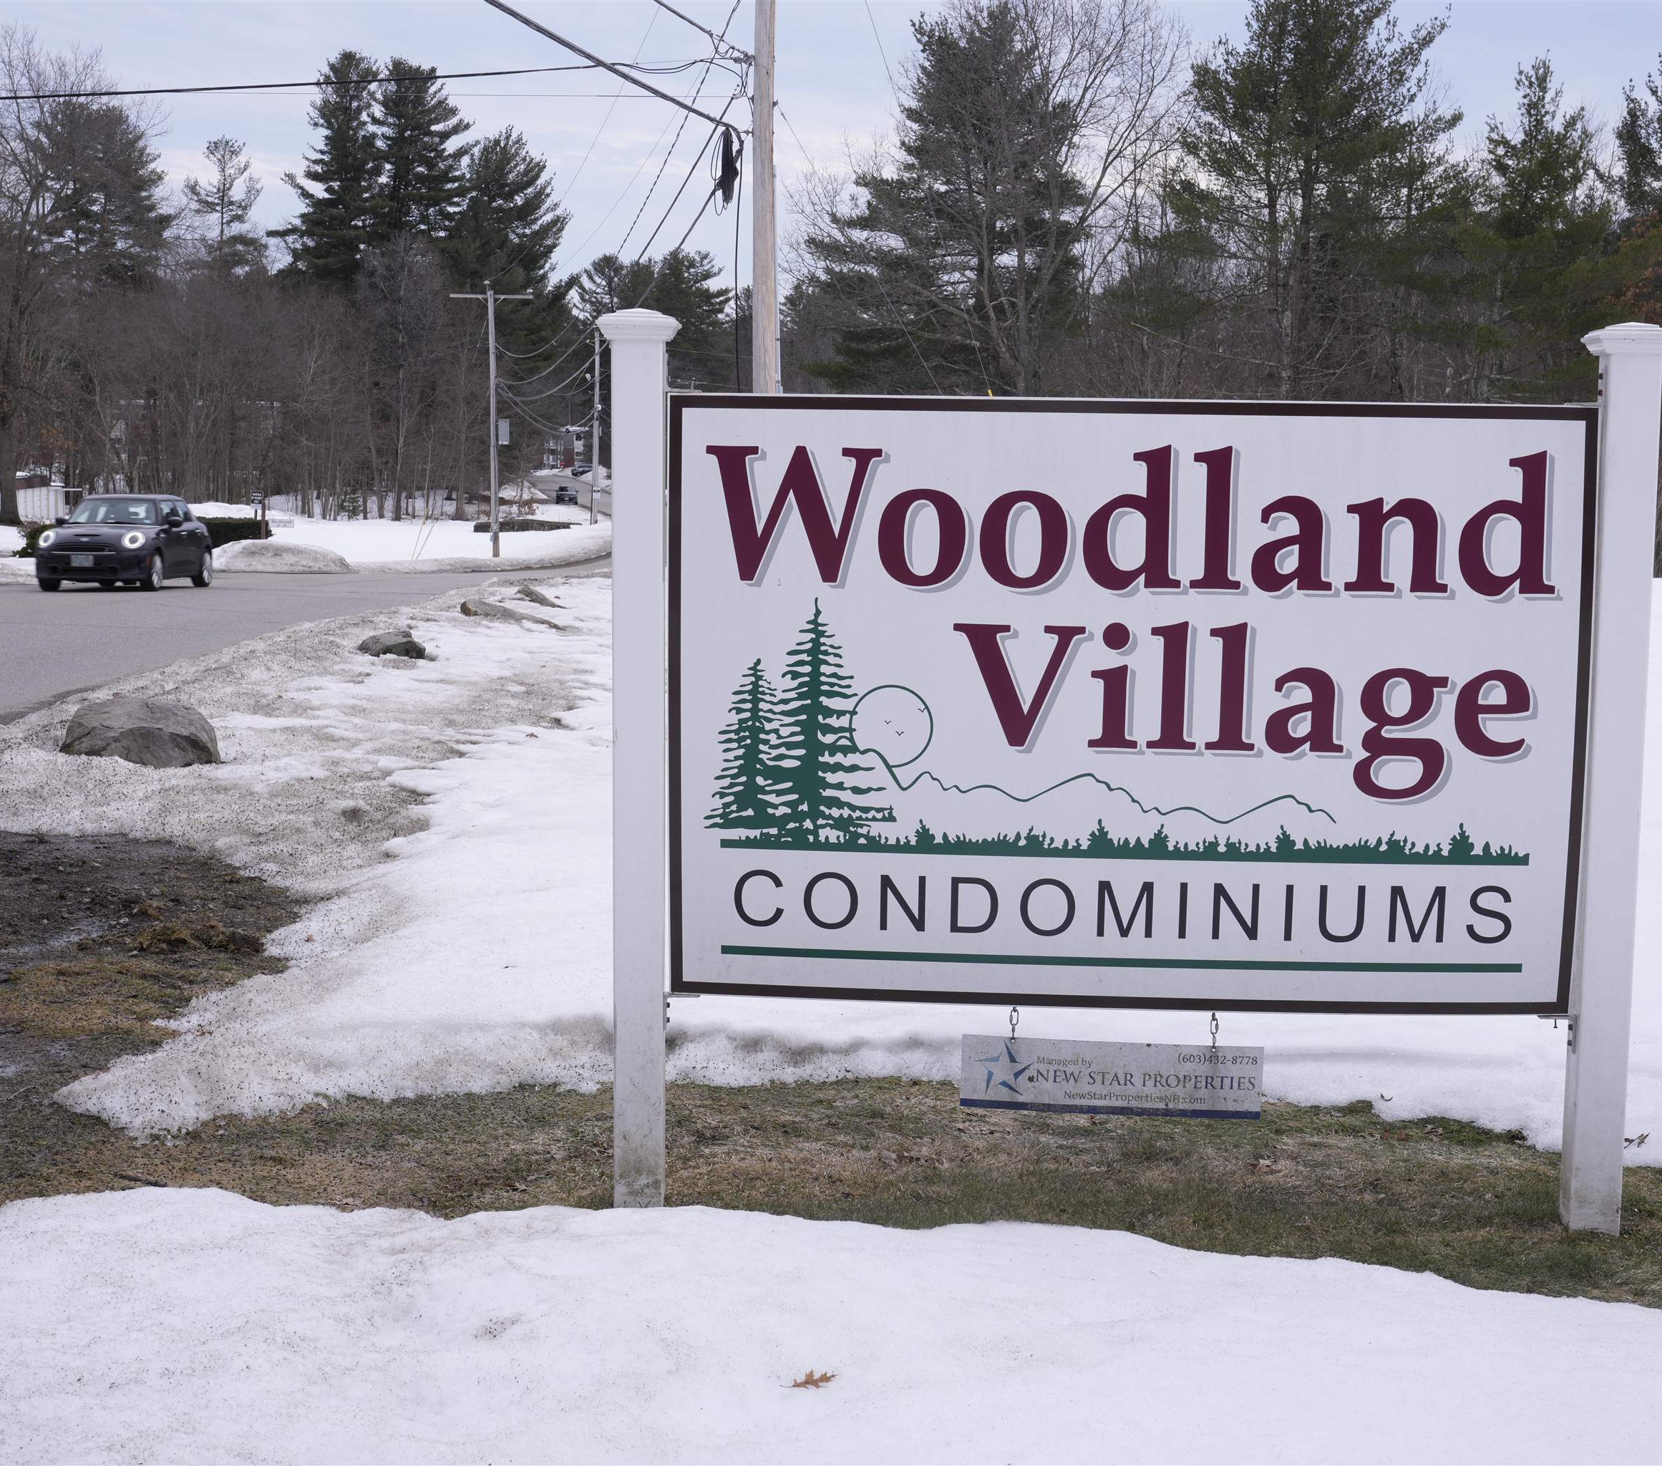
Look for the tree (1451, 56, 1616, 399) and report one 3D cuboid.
[{"bbox_3d":[18.383,-10.828,64.011,4.900,13.461,4.900,1,7,0],"label":"tree"}]

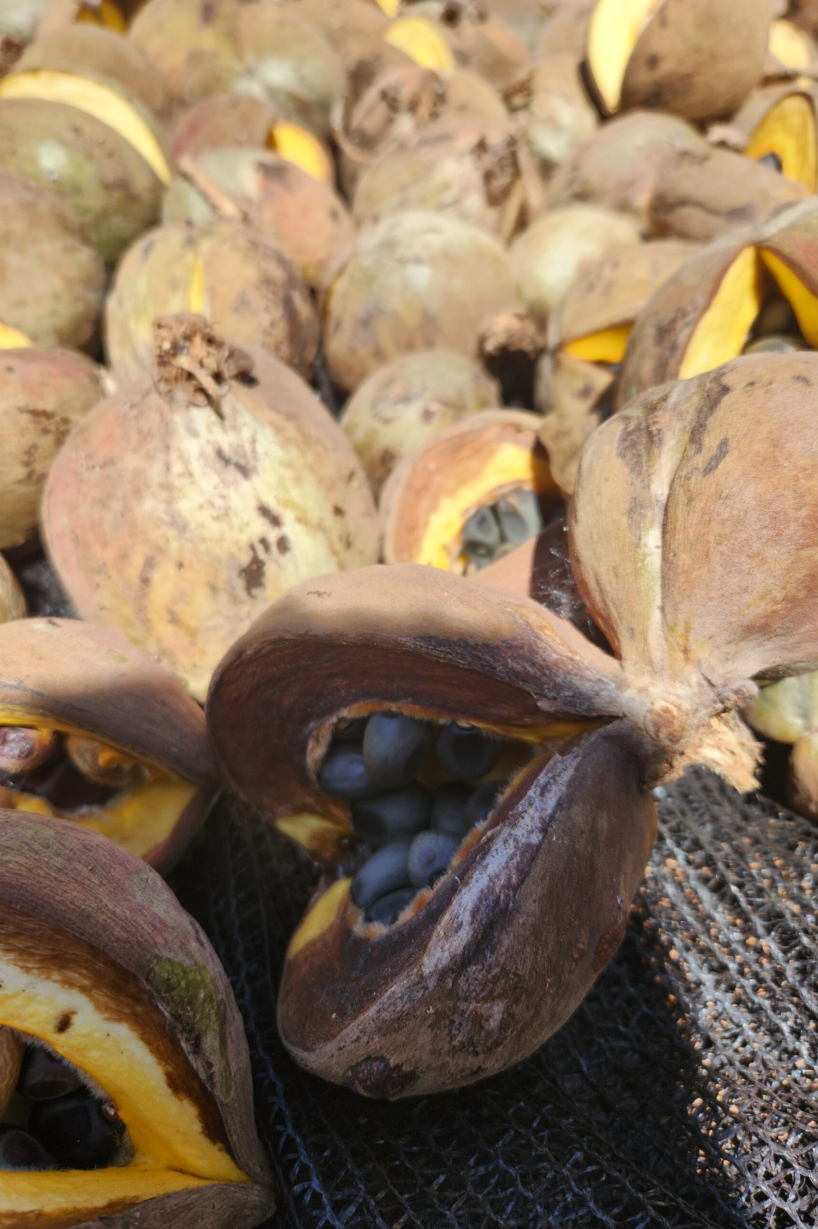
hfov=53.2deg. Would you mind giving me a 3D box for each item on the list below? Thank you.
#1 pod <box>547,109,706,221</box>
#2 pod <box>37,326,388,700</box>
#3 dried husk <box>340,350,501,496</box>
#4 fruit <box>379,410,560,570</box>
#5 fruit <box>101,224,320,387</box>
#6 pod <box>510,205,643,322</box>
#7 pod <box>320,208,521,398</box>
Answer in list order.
[{"bbox_3d":[0.103,-0.202,0.390,0.077,0.066,0.075,0,50,0],"label":"pod"},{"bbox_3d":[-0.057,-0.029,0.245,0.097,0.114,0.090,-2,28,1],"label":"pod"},{"bbox_3d":[0.004,-0.067,0.295,0.058,0.055,0.060,0,50,0],"label":"dried husk"},{"bbox_3d":[0.022,-0.032,0.252,0.064,0.060,0.066,-24,54,-19],"label":"fruit"},{"bbox_3d":[-0.075,-0.111,0.312,0.080,0.070,0.076,0,50,0],"label":"fruit"},{"bbox_3d":[0.071,-0.138,0.338,0.060,0.056,0.060,0,50,0],"label":"pod"},{"bbox_3d":[0.005,-0.122,0.325,0.077,0.070,0.076,0,50,0],"label":"pod"}]

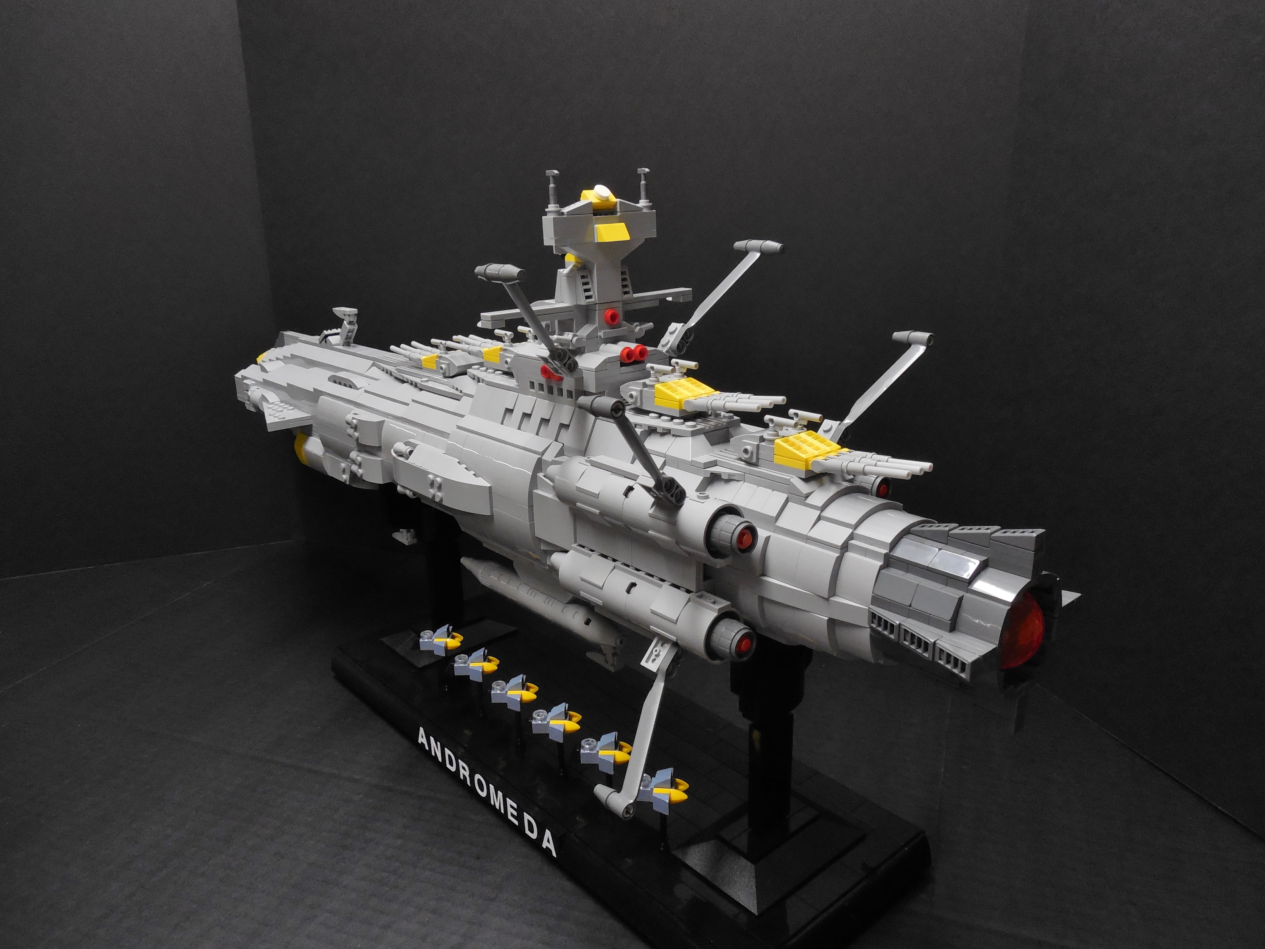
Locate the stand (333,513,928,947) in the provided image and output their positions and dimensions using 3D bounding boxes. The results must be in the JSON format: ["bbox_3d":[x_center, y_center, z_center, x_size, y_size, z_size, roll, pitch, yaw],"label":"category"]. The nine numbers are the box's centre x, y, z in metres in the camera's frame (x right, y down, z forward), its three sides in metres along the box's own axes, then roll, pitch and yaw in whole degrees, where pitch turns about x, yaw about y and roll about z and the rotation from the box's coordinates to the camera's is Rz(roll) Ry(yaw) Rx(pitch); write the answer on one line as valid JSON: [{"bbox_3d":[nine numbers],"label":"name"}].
[{"bbox_3d":[-0.035,0.105,0.550,0.152,0.135,0.417,-15,22,-39],"label":"stand"}]

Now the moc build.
[{"bbox_3d":[-0.079,-0.042,0.554,0.201,0.264,0.670,-15,22,-39],"label":"moc build"}]

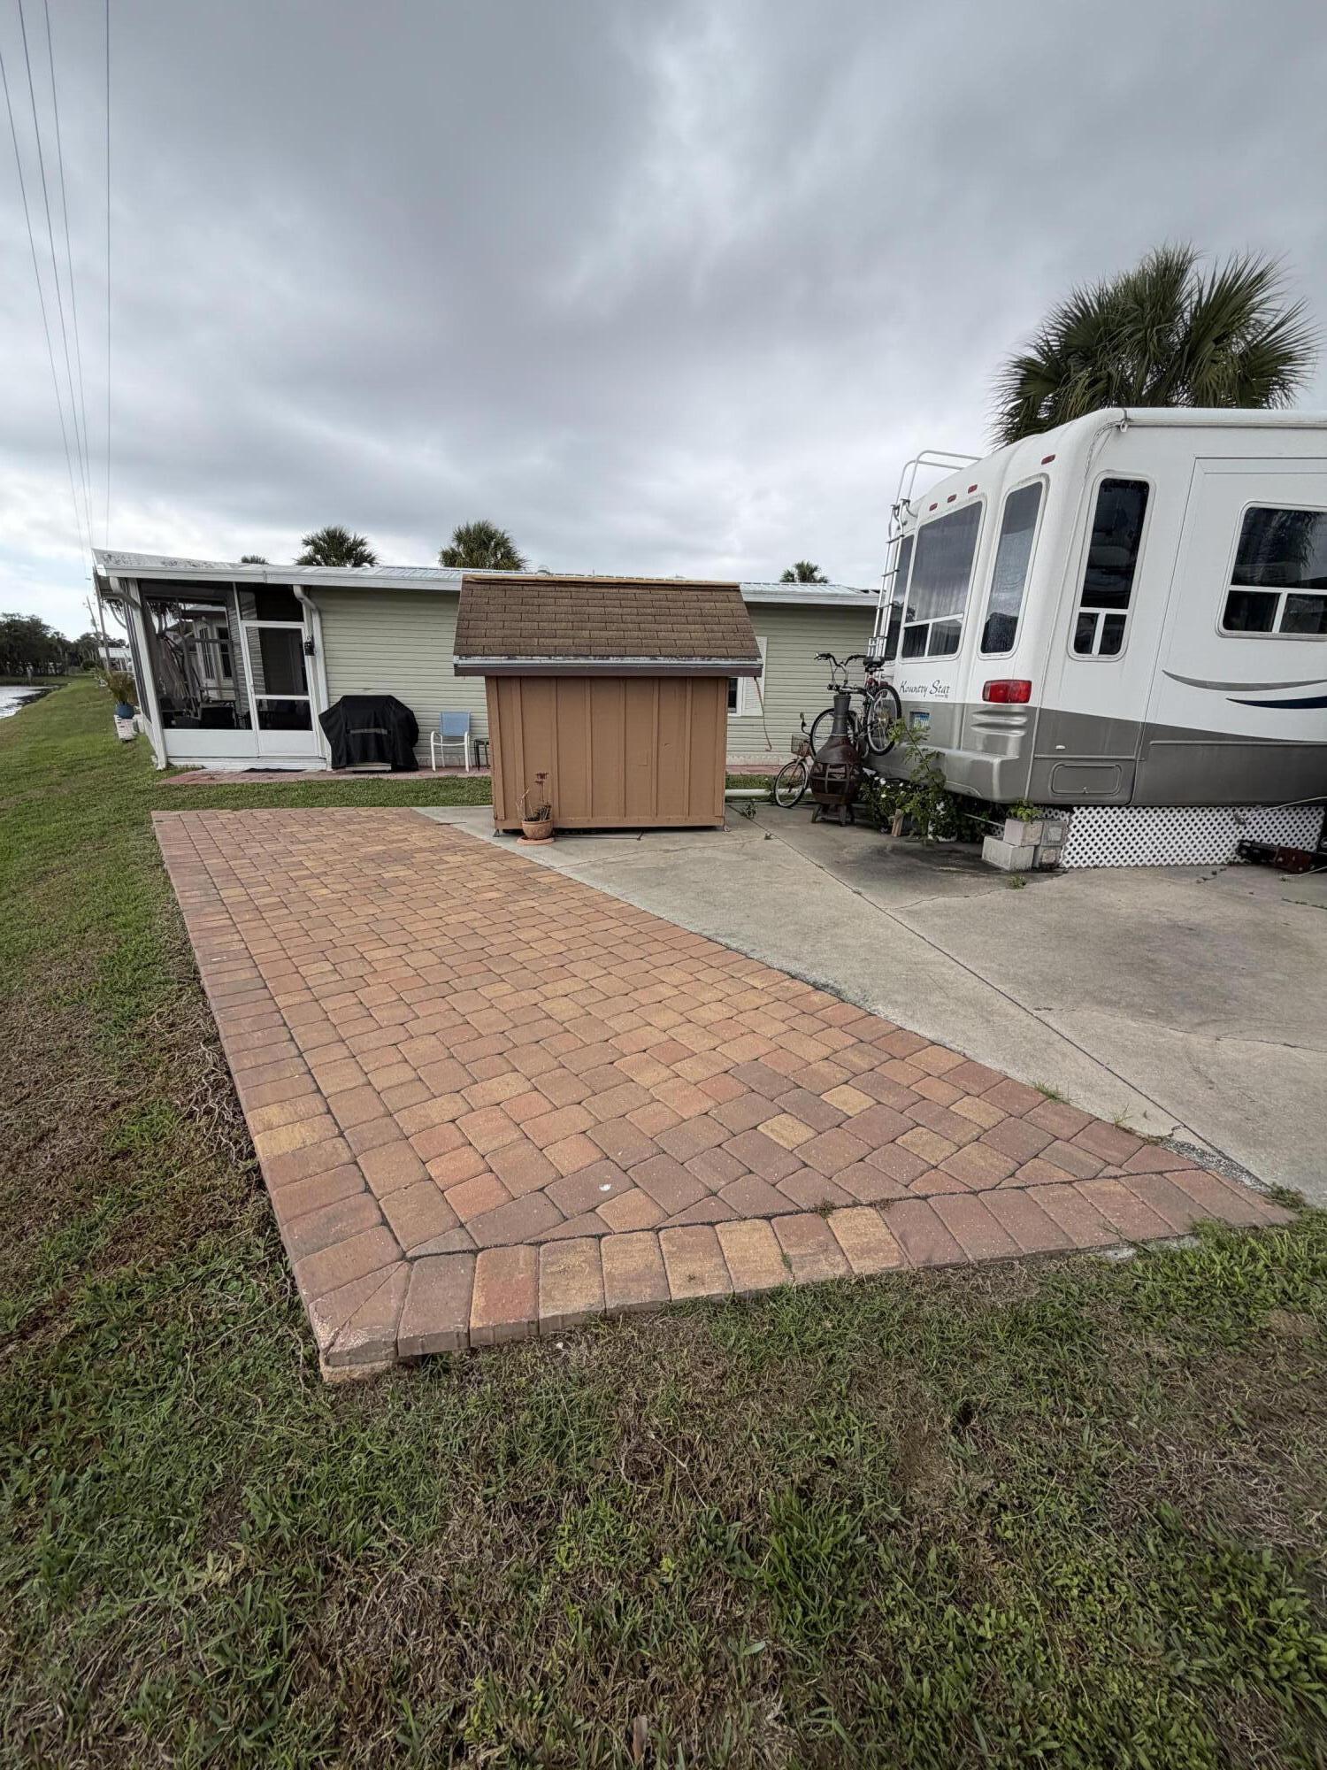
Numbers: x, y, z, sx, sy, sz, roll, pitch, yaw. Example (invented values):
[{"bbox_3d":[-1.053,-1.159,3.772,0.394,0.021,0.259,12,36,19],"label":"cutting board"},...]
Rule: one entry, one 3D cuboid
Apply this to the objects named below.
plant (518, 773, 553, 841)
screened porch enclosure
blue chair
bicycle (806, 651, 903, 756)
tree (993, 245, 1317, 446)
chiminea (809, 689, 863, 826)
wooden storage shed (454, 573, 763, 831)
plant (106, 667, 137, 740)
[{"bbox_3d":[-1.137,-0.684,6.349,0.330,0.610,0.330,-2,16,-8],"label":"plant"},{"bbox_3d":[-6.908,-3.533,12.196,2.500,2.650,2.800,-2,16,-9],"label":"screened porch enclosure"},{"bbox_3d":[-3.344,-2.296,11.385,0.580,0.900,0.620,0,16,-4],"label":"blue chair"},{"bbox_3d":[1.926,-1.764,7.041,0.580,1.060,1.680,-2,16,-10],"label":"bicycle"},{"bbox_3d":[7.522,-5.788,11.515,4.000,7.800,4.000,1,16,0],"label":"tree"},{"bbox_3d":[1.797,-1.275,7.326,0.530,1.280,0.530,4,16,11],"label":"chiminea"},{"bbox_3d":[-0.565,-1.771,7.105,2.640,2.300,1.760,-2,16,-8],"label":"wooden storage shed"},{"bbox_3d":[-11.956,-3.871,15.739,0.540,1.340,0.520,-11,20,-36],"label":"plant"}]

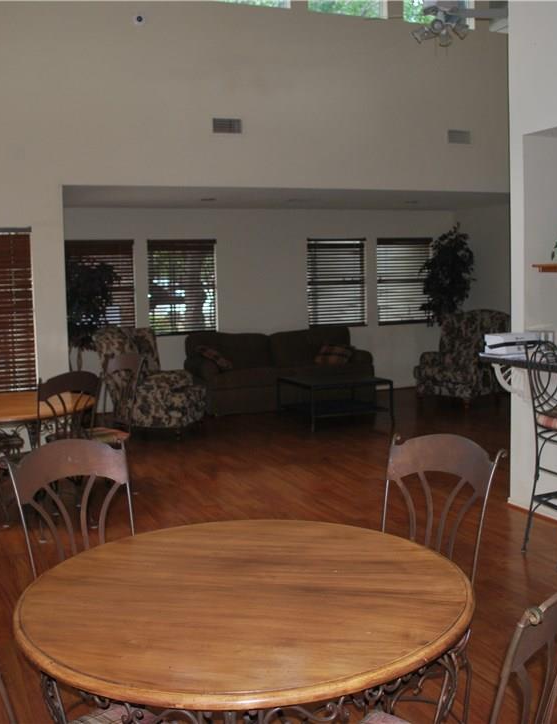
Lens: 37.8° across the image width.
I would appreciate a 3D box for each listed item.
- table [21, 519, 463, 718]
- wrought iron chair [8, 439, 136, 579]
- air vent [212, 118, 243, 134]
[{"bbox_3d":[-0.087,0.985,2.236,1.230,0.760,1.230,-2,6,0],"label":"table"},{"bbox_3d":[-0.595,0.825,2.822,0.470,1.010,0.580,-6,8,-39],"label":"wrought iron chair"},{"bbox_3d":[-0.489,-2.300,7.904,0.310,0.130,0.030,-4,6,-24],"label":"air vent"}]

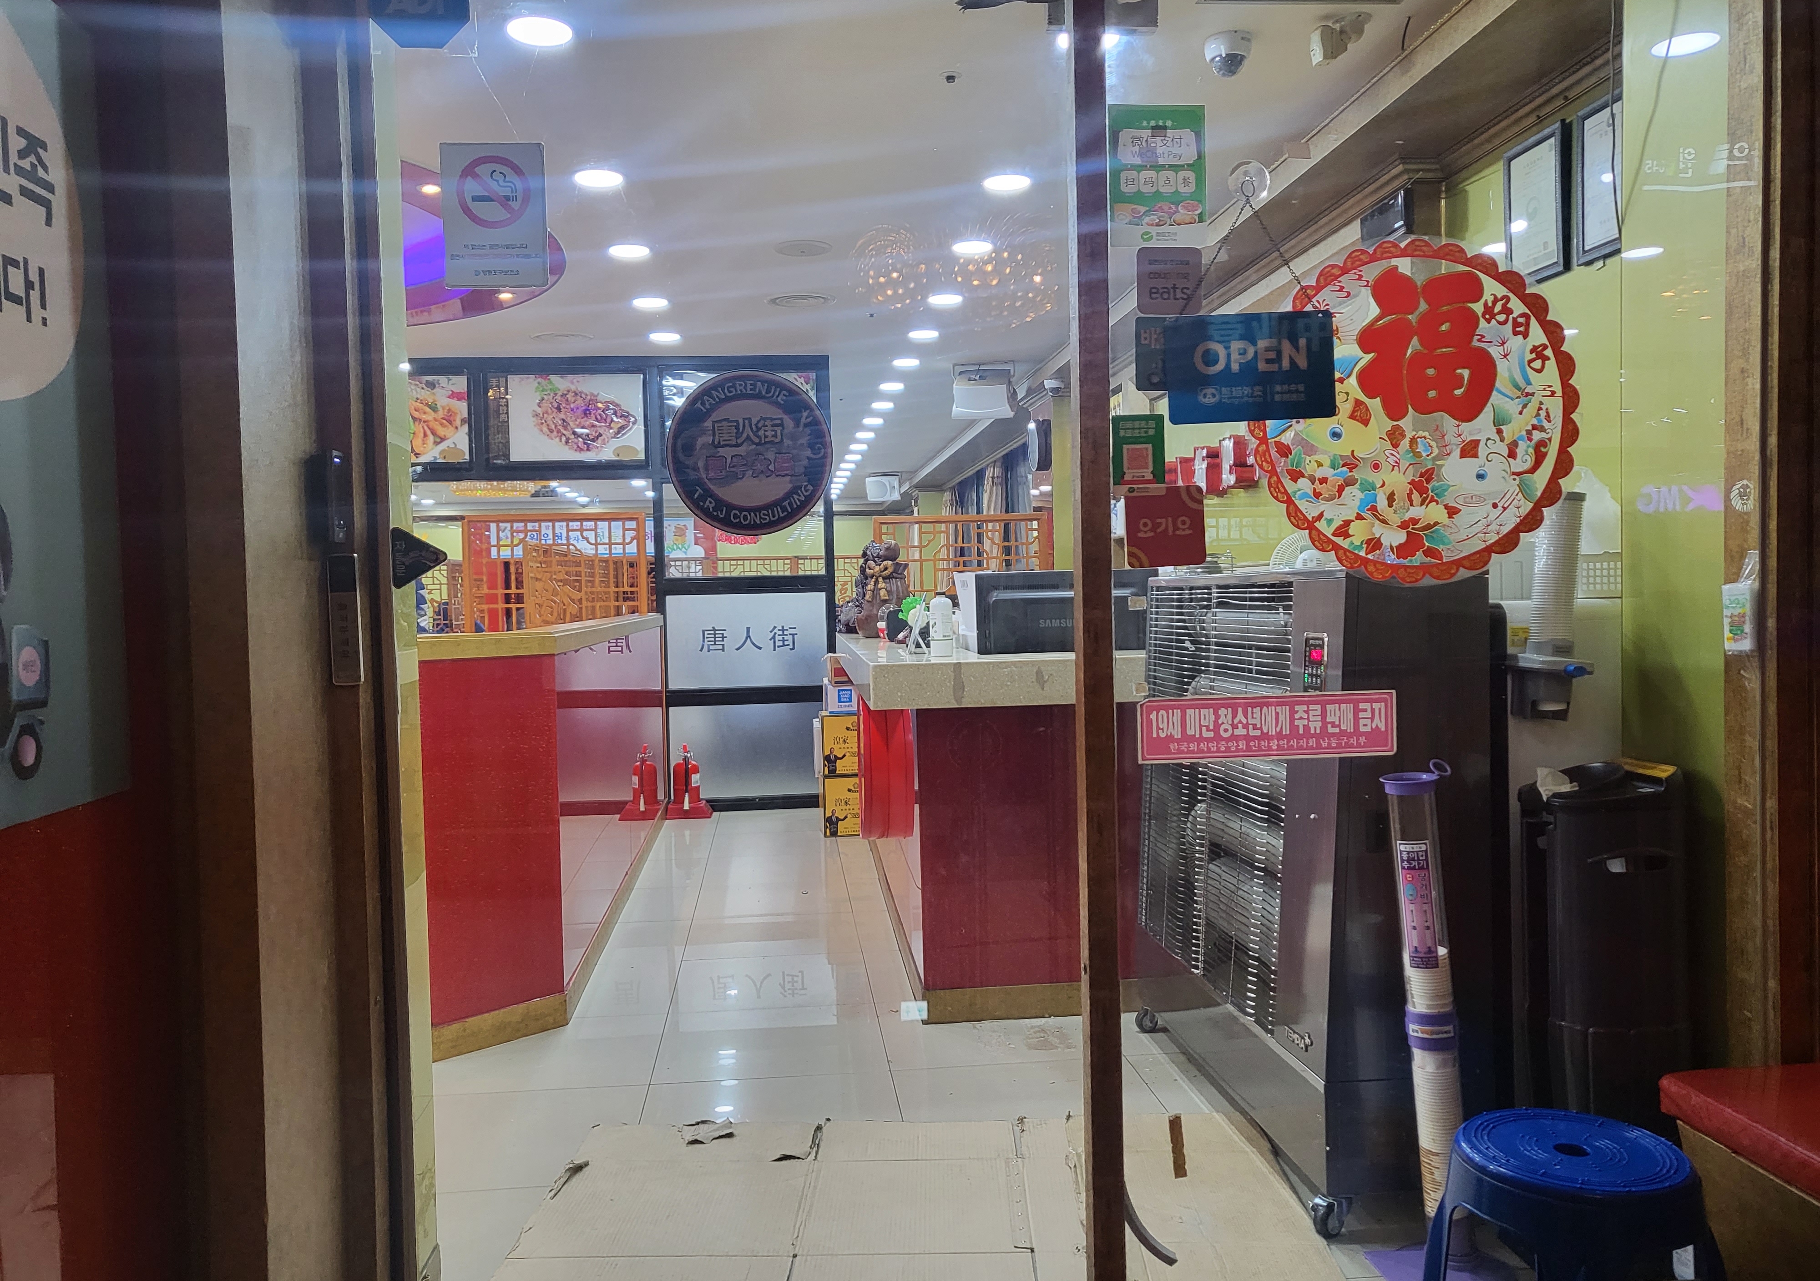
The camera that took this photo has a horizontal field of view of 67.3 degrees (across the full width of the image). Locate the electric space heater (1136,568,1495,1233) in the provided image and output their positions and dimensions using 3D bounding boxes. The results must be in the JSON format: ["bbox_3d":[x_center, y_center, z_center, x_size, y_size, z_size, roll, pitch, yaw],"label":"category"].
[{"bbox_3d":[0.885,0.483,3.265,0.316,1.290,1.313,-1,3,-5],"label":"electric space heater"}]

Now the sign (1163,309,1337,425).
[{"bbox_3d":[0.531,-0.424,2.124,0.269,0.164,0.010,-3,3,-5],"label":"sign"}]

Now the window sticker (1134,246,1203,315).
[{"bbox_3d":[0.404,-0.556,2.116,0.102,0.102,0.005,-1,3,-5],"label":"window sticker"}]

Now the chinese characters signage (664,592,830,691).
[{"bbox_3d":[-0.921,0.000,7.651,0.870,0.526,0.020,-1,3,-5],"label":"chinese characters signage"}]

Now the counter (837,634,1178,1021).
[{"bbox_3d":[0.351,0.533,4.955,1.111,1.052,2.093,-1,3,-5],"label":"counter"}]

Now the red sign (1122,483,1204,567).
[{"bbox_3d":[0.400,-0.178,2.133,0.125,0.124,0.005,-1,3,-5],"label":"red sign"}]

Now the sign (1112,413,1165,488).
[{"bbox_3d":[0.356,-0.294,2.123,0.082,0.109,0.005,-1,3,-5],"label":"sign"}]

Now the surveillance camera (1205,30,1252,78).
[{"bbox_3d":[0.741,-1.364,3.188,0.114,0.097,0.114,-1,3,-5],"label":"surveillance camera"}]

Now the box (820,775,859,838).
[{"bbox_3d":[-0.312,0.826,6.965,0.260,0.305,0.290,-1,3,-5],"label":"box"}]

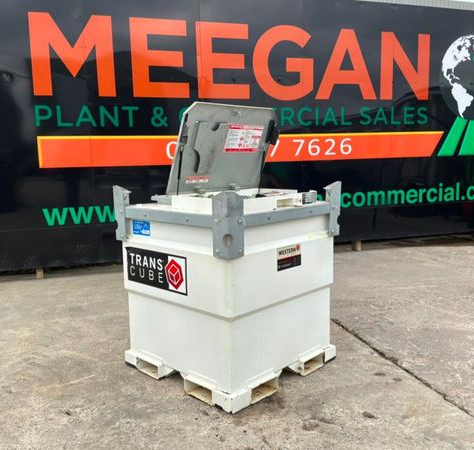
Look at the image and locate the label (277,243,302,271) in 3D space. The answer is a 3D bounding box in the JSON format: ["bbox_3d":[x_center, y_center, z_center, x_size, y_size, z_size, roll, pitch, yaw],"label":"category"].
[{"bbox_3d":[0.355,0.215,3.242,0.010,0.151,0.258,5,9,44],"label":"label"}]

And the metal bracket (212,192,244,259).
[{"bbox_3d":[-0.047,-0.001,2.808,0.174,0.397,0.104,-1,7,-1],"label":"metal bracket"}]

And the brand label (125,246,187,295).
[{"bbox_3d":[-0.565,0.312,3.344,0.679,0.248,0.010,5,9,44],"label":"brand label"}]

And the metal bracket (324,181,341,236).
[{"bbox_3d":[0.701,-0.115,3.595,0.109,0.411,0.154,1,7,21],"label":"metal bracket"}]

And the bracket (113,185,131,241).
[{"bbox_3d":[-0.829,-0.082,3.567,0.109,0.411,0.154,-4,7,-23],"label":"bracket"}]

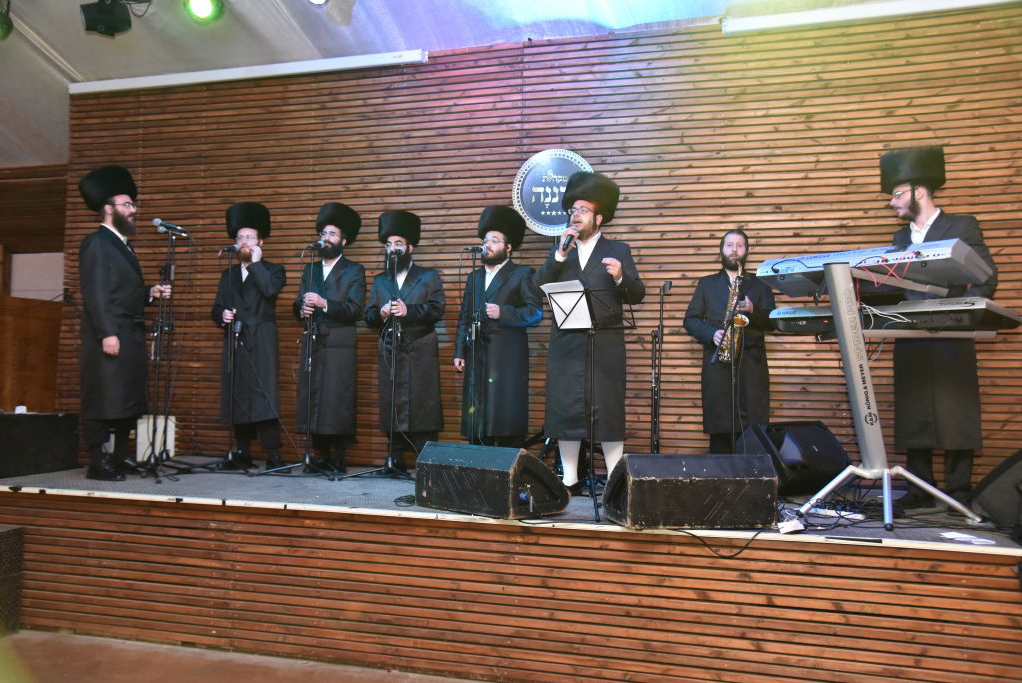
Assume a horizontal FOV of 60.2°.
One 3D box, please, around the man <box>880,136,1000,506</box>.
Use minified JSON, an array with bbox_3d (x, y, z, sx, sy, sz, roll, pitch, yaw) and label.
[{"bbox_3d":[2.238,-0.089,4.646,0.490,1.940,0.540,3,-3,-40],"label":"man"}]

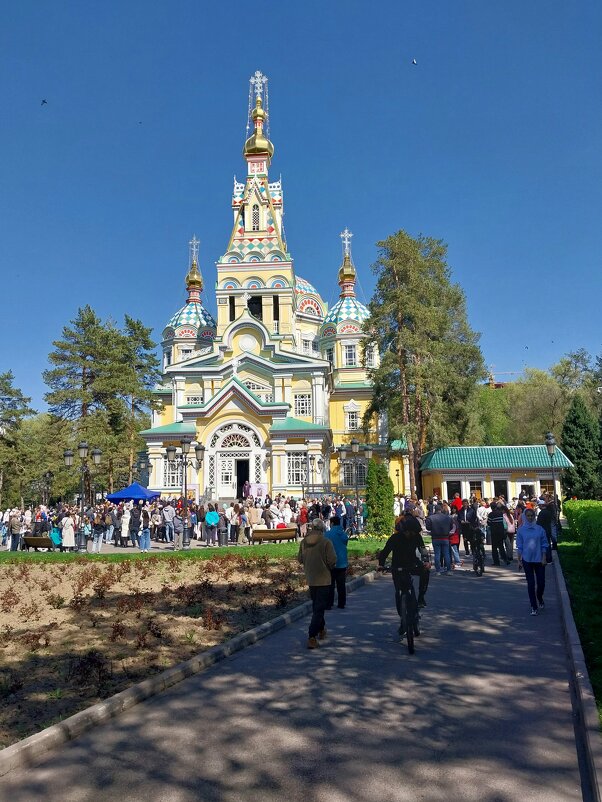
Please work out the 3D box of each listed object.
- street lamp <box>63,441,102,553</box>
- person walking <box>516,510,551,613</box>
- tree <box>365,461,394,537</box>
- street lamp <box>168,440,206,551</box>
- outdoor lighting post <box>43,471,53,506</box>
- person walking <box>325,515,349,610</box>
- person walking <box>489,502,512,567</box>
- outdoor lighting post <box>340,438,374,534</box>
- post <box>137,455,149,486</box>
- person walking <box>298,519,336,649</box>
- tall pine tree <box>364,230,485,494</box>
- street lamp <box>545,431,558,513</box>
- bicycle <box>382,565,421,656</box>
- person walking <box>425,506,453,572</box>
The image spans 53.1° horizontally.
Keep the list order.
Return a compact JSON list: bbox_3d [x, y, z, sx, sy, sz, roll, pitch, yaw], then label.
[{"bbox_3d":[-8.750,3.874,24.422,1.480,4.360,0.500,-2,-9,3],"label":"street lamp"},{"bbox_3d":[3.655,2.519,9.462,0.500,1.620,0.380,-5,-11,22],"label":"person walking"},{"bbox_3d":[3.470,4.469,27.502,1.300,3.500,1.250,-1,-10,0],"label":"tree"},{"bbox_3d":[-4.843,3.813,25.213,1.580,4.550,0.450,-1,-10,0],"label":"street lamp"},{"bbox_3d":[-19.442,7.666,46.113,1.500,4.550,0.500,0,-10,-6],"label":"outdoor lighting post"},{"bbox_3d":[0.635,2.949,11.044,0.500,1.650,0.420,-2,-9,7],"label":"person walking"},{"bbox_3d":[5.528,3.733,16.969,0.560,1.730,0.480,-4,-9,17],"label":"person walking"},{"bbox_3d":[2.660,4.107,28.809,1.600,4.600,0.450,-1,-10,0],"label":"outdoor lighting post"},{"bbox_3d":[-11.101,6.247,42.113,1.450,4.550,0.450,-1,-10,0],"label":"post"},{"bbox_3d":[0.204,2.518,8.500,0.530,1.720,0.500,-4,-9,16],"label":"person walking"},{"bbox_3d":[9.074,-2.486,47.647,9.000,23.400,8.500,-1,-9,0],"label":"tall pine tree"},{"bbox_3d":[10.476,3.513,24.817,0.420,4.500,0.420,-5,-11,22],"label":"street lamp"},{"bbox_3d":[1.491,2.792,8.294,0.660,1.070,1.700,-4,-9,16],"label":"bicycle"},{"bbox_3d":[3.489,3.550,15.502,0.640,1.720,0.420,-3,-9,11],"label":"person walking"}]

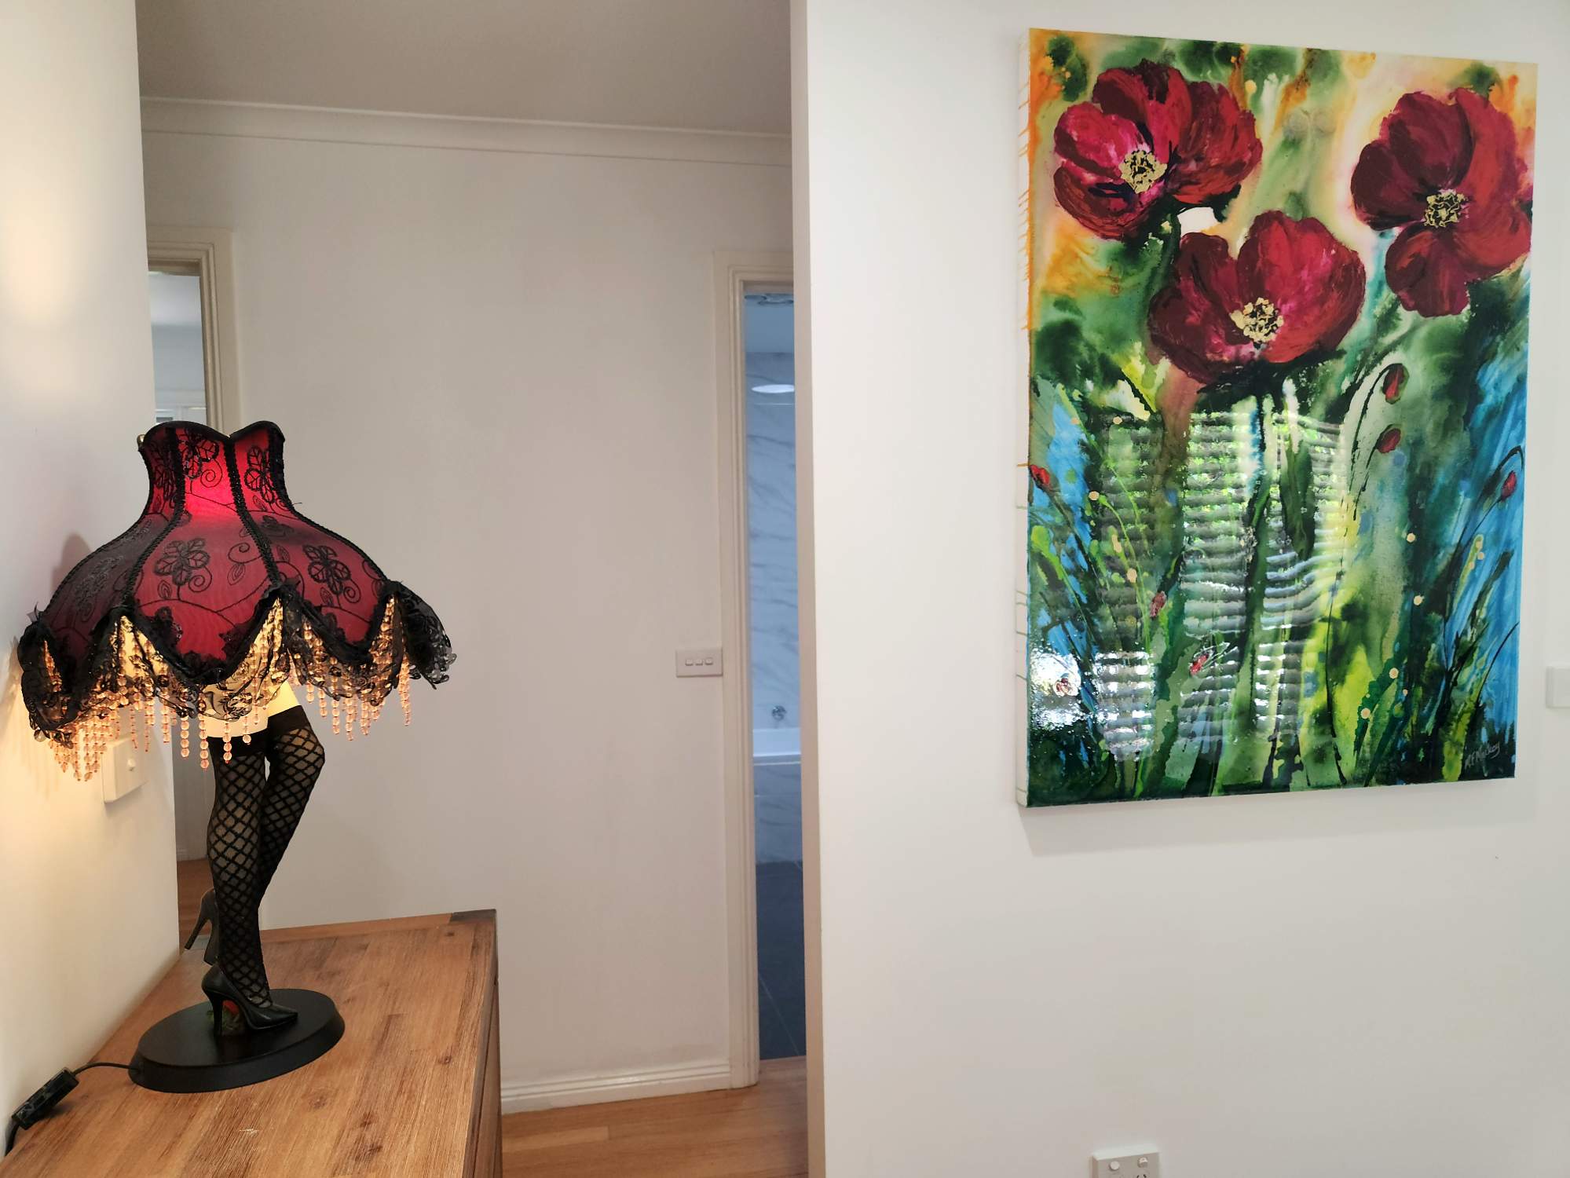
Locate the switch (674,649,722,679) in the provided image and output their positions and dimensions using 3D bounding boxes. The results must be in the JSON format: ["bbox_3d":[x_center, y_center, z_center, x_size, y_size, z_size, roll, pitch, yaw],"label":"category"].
[{"bbox_3d":[-0.213,0.186,2.619,0.115,0.073,0.013,-1,4,-11],"label":"switch"}]

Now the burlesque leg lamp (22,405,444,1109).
[{"bbox_3d":[-0.683,0.195,1.336,0.455,0.805,0.450,-2,4,-22],"label":"burlesque leg lamp"}]

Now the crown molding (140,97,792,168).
[{"bbox_3d":[-0.702,-1.062,2.432,1.500,0.055,0.055,-1,4,-11],"label":"crown molding"}]

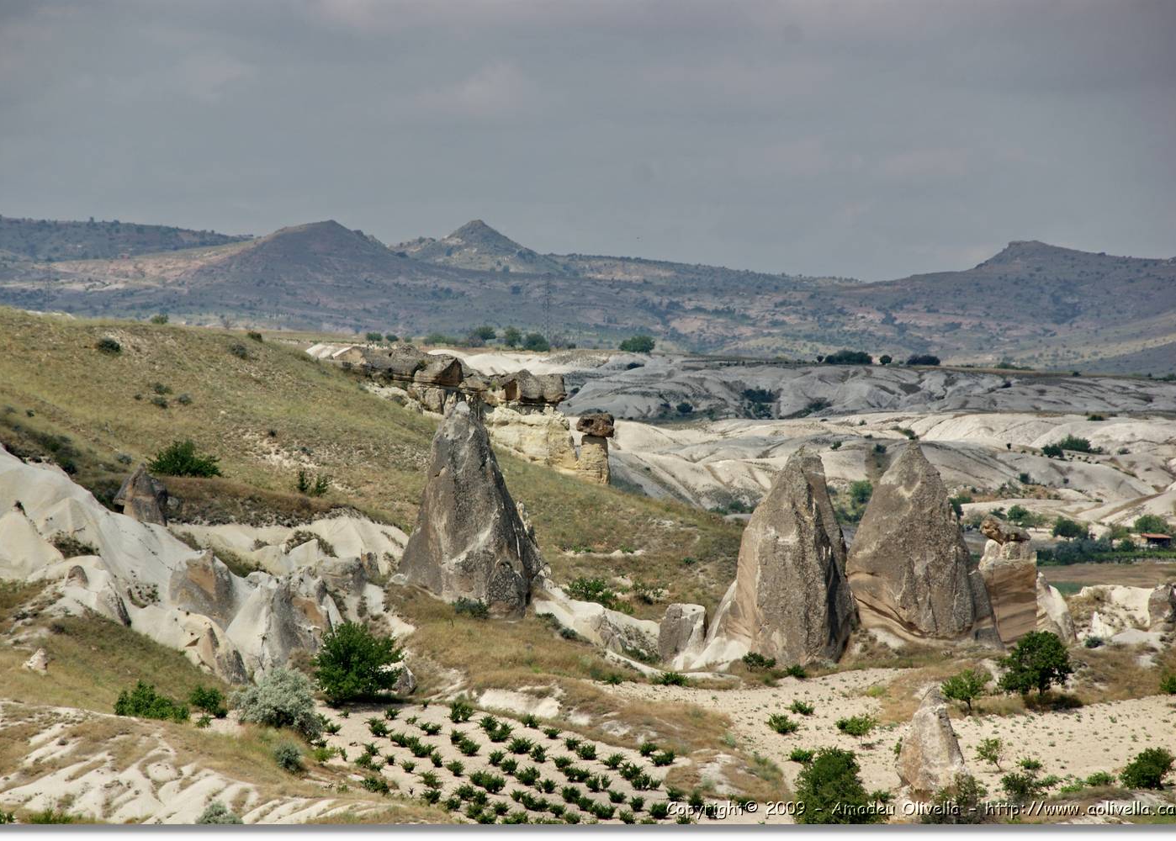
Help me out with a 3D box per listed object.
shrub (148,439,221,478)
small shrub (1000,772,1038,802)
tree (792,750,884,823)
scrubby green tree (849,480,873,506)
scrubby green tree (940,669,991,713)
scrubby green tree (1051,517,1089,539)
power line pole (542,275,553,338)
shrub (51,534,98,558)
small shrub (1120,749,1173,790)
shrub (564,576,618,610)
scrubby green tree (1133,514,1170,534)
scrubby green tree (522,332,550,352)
[{"bbox_3d":[-28.760,2.673,600.000,5.270,2.670,4.220,0,1,0],"label":"shrub"},{"bbox_3d":[22.355,19.041,436.000,1.940,1.580,1.750,0,1,0],"label":"small shrub"},{"bbox_3d":[12.725,18.779,430.000,4.540,4.080,4.080,0,1,0],"label":"tree"},{"bbox_3d":[53.758,14.509,1650.000,5.220,5.420,4.960,0,1,0],"label":"scrubby green tree"},{"bbox_3d":[20.899,14.992,465.000,2.830,2.510,2.690,0,1,0],"label":"scrubby green tree"},{"bbox_3d":[84.330,18.872,1470.000,6.550,3.960,5.890,0,1,0],"label":"scrubby green tree"},{"bbox_3d":[-17.779,-49.670,3700.000,4.770,29.930,4.290,0,1,0],"label":"power line pole"},{"bbox_3d":[-30.500,7.474,500.000,2.930,1.470,2.200,0,1,0],"label":"shrub"},{"bbox_3d":[29.345,18.293,442.000,2.800,2.180,2.520,0,1,0],"label":"small shrub"},{"bbox_3d":[0.248,10.905,530.000,3.420,2.050,2.560,0,1,0],"label":"shrub"},{"bbox_3d":[100.466,18.642,1500.000,6.680,3.870,6.010,0,1,0],"label":"scrubby green tree"},{"bbox_3d":[-14.767,-22.511,2400.000,7.880,5.630,7.480,0,1,0],"label":"scrubby green tree"}]

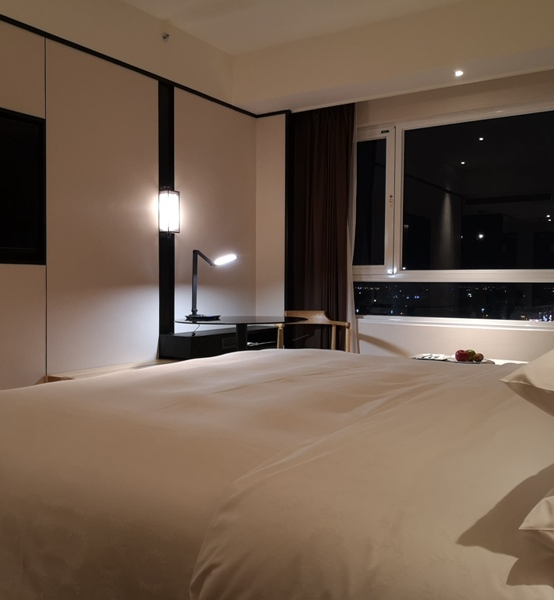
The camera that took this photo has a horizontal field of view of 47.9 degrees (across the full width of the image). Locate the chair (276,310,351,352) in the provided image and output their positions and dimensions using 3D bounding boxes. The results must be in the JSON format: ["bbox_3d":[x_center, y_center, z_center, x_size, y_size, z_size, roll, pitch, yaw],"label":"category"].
[{"bbox_3d":[0.226,0.476,4.395,0.530,0.777,0.510,0,2,-4],"label":"chair"}]

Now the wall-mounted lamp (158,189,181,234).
[{"bbox_3d":[-0.674,-0.557,3.931,0.085,0.288,0.105,1,2,33],"label":"wall-mounted lamp"}]

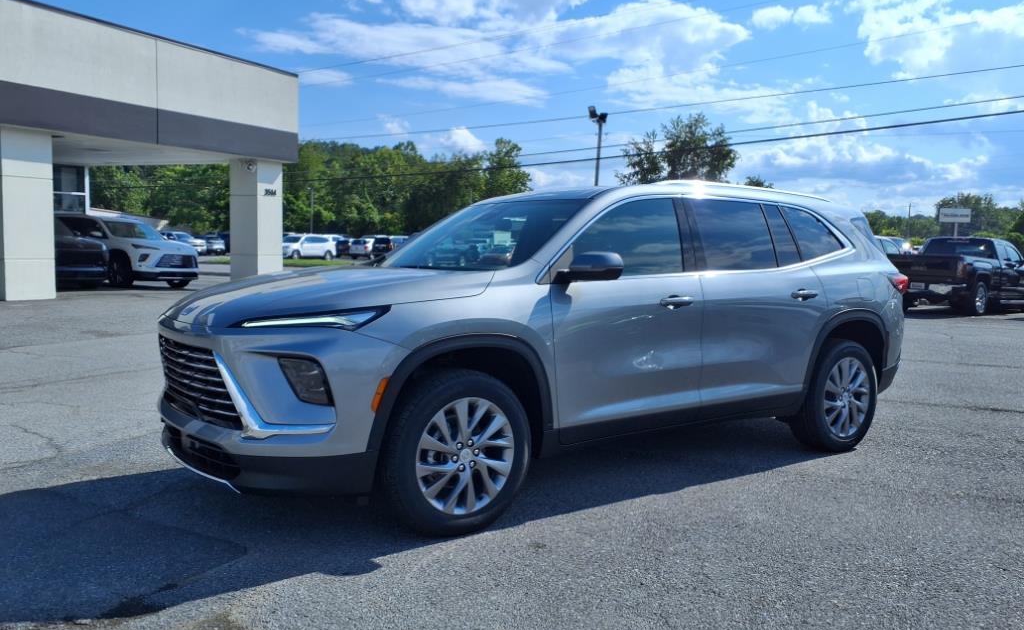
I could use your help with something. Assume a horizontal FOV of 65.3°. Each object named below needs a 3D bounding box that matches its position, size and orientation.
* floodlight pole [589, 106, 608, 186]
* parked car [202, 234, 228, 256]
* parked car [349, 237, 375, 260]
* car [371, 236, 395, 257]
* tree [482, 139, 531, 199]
[{"bbox_3d":[4.197,-6.308,39.612,1.000,8.100,0.600,2,6,6],"label":"floodlight pole"},{"bbox_3d":[-25.882,-5.825,65.921,4.600,1.660,1.860,5,6,30],"label":"parked car"},{"bbox_3d":[-11.125,-5.475,64.920,1.850,1.680,4.550,4,6,24],"label":"parked car"},{"bbox_3d":[-8.927,-5.421,62.915,1.930,1.780,4.750,4,6,25],"label":"car"},{"bbox_3d":[-0.629,-12.252,84.431,6.000,11.900,6.000,2,5,0],"label":"tree"}]

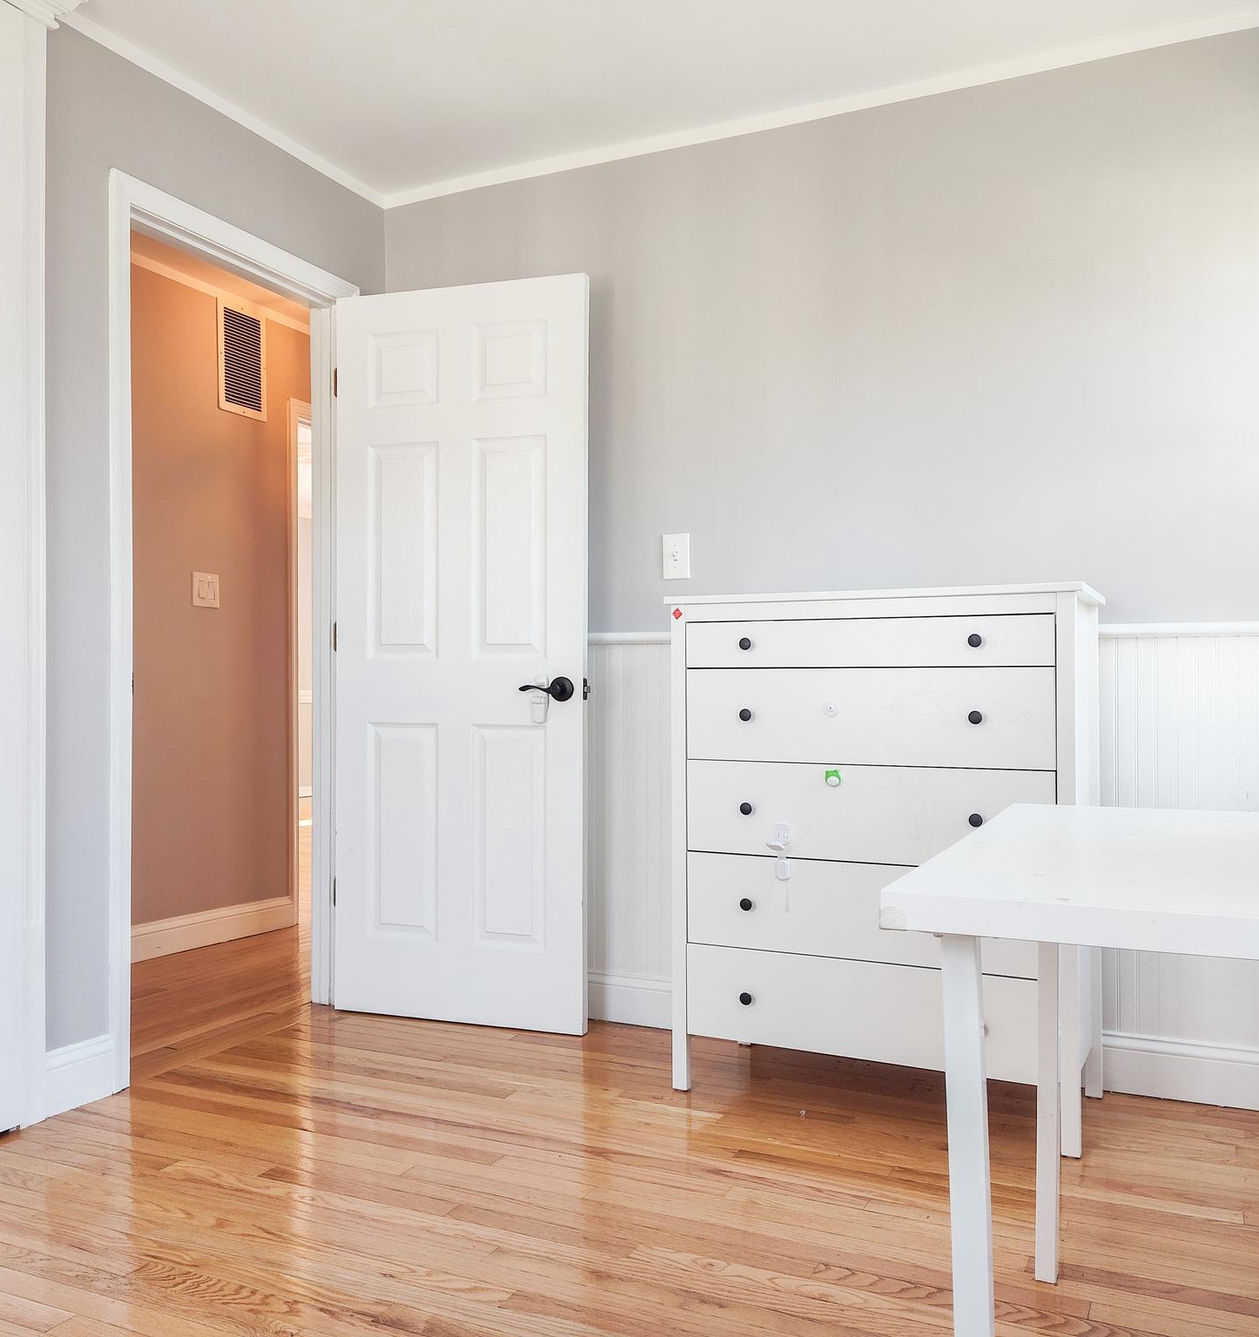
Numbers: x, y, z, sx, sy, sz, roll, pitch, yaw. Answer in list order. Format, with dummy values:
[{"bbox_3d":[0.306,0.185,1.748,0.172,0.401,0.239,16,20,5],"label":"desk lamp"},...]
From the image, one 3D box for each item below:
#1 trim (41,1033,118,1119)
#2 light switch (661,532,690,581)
[{"bbox_3d":[-1.230,0.904,2.643,0.016,0.141,0.187,0,-1,25],"label":"trim"},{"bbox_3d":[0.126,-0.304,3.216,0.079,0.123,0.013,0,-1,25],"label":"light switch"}]

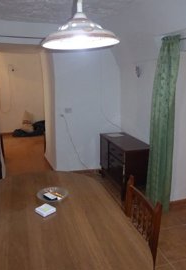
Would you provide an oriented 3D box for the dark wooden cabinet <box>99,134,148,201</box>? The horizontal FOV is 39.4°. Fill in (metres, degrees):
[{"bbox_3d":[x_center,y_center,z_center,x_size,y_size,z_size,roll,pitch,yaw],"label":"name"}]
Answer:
[{"bbox_3d":[0.407,0.390,3.584,0.355,0.645,0.910,-5,13,-15],"label":"dark wooden cabinet"}]

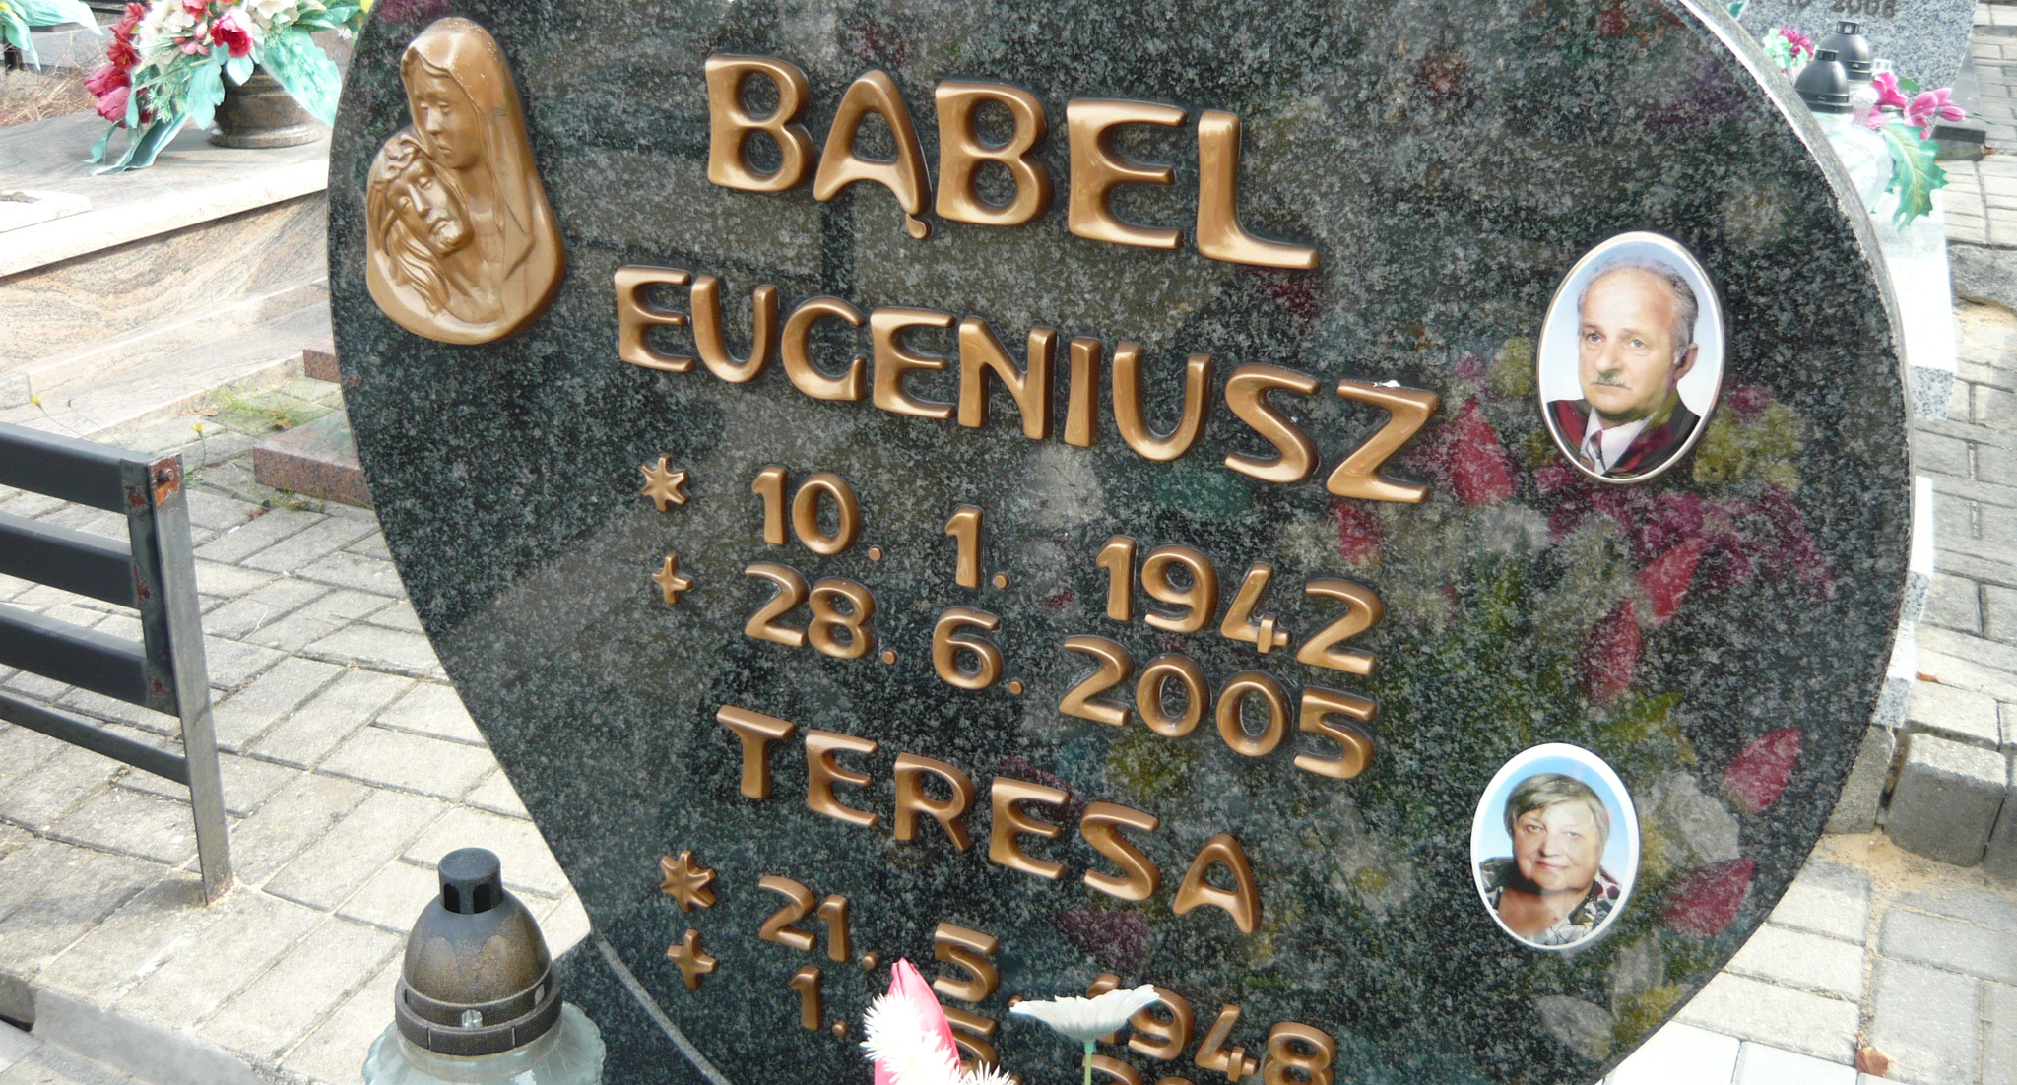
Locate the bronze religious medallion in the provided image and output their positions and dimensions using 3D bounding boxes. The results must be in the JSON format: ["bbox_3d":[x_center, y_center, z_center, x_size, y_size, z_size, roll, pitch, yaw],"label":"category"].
[{"bbox_3d":[-0.295,-0.187,1.019,0.130,0.176,0.030,12,25,22],"label":"bronze religious medallion"}]

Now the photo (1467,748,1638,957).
[{"bbox_3d":[0.253,0.141,0.891,0.075,0.109,0.010,12,25,22],"label":"photo"}]

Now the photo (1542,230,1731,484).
[{"bbox_3d":[0.259,-0.077,0.798,0.075,0.109,0.010,12,25,22],"label":"photo"}]

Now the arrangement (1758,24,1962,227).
[{"bbox_3d":[1.440,-0.707,3.250,0.300,0.290,0.250,12,25,22],"label":"arrangement"}]

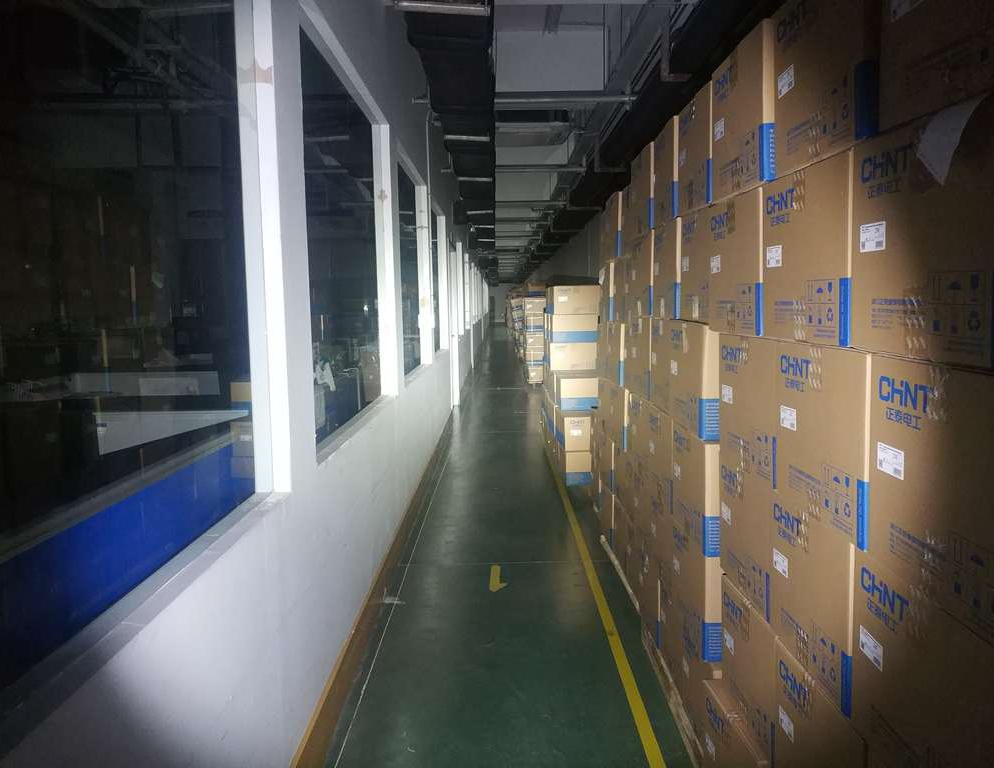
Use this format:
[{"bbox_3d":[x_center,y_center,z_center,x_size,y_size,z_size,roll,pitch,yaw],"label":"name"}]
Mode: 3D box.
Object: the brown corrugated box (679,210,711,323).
[{"bbox_3d":[0.859,-0.380,3.094,0.455,0.352,0.549,-1,5,0],"label":"brown corrugated box"}]

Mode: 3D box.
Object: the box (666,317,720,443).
[{"bbox_3d":[0.870,-0.029,3.199,0.455,0.352,0.549,-1,5,0],"label":"box"}]

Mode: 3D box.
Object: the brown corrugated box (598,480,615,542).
[{"bbox_3d":[0.848,0.698,5.248,0.480,0.290,0.500,-1,5,0],"label":"brown corrugated box"}]

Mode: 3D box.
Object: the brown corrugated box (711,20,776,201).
[{"bbox_3d":[0.813,-0.635,2.284,0.480,0.337,0.494,-1,5,0],"label":"brown corrugated box"}]

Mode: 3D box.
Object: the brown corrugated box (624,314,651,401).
[{"bbox_3d":[0.867,-0.126,4.222,0.455,0.348,0.549,-1,5,0],"label":"brown corrugated box"}]

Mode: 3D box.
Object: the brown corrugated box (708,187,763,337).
[{"bbox_3d":[0.858,-0.321,2.544,0.455,0.352,0.549,-1,5,0],"label":"brown corrugated box"}]

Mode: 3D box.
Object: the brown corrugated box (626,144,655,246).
[{"bbox_3d":[0.857,-0.837,4.136,0.455,0.352,0.549,-1,5,0],"label":"brown corrugated box"}]

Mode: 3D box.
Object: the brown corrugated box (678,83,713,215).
[{"bbox_3d":[0.846,-0.725,3.011,0.455,0.347,0.549,-1,5,0],"label":"brown corrugated box"}]

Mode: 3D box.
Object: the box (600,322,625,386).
[{"bbox_3d":[0.837,-0.158,4.769,0.480,0.306,0.500,-1,5,0],"label":"box"}]

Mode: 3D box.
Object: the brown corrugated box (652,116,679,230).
[{"bbox_3d":[0.817,-0.727,3.305,0.480,0.318,0.485,-1,5,0],"label":"brown corrugated box"}]

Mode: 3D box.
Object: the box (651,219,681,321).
[{"bbox_3d":[0.821,-0.395,3.297,0.480,0.323,0.504,-1,5,0],"label":"box"}]

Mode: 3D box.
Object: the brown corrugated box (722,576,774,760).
[{"bbox_3d":[0.879,0.722,2.486,0.455,0.338,0.549,-1,5,0],"label":"brown corrugated box"}]

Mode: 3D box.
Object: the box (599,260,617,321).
[{"bbox_3d":[0.831,-0.509,5.178,0.480,0.301,0.500,-1,5,0],"label":"box"}]

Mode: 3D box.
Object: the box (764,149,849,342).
[{"bbox_3d":[0.820,-0.250,1.816,0.480,0.328,0.506,-1,5,0],"label":"box"}]

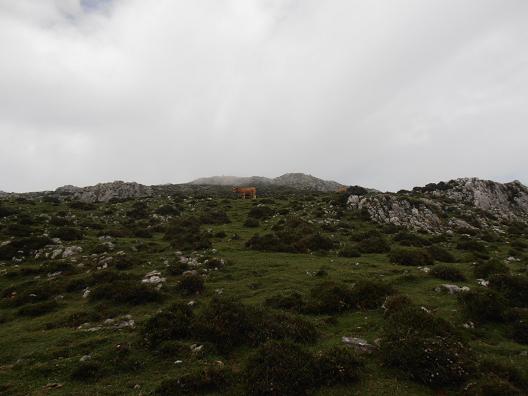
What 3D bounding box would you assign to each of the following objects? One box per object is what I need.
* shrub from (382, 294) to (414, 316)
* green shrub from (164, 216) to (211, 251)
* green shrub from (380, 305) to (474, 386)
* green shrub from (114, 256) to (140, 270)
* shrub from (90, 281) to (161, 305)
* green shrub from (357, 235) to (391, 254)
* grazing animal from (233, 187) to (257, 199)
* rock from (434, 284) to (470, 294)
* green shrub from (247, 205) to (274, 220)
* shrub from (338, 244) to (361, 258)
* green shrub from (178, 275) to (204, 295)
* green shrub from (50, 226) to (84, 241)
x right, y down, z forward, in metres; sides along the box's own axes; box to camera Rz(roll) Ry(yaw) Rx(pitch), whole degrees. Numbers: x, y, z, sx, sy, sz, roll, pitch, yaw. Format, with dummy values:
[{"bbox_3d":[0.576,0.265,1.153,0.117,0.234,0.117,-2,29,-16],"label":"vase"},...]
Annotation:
[{"bbox_3d":[1.735,1.370,4.734,0.394,0.240,0.315,0,-4,0],"label":"shrub"},{"bbox_3d":[-2.263,1.023,10.829,1.361,0.952,1.497,0,-4,0],"label":"green shrub"},{"bbox_3d":[1.457,1.259,3.305,0.786,0.586,0.628,0,-4,0],"label":"green shrub"},{"bbox_3d":[-3.005,1.430,8.059,0.572,0.284,0.486,0,-4,0],"label":"green shrub"},{"bbox_3d":[-2.017,1.348,5.355,0.989,0.273,0.643,0,-4,0],"label":"shrub"},{"bbox_3d":[2.671,1.123,8.951,0.804,0.459,0.643,0,-4,0],"label":"green shrub"},{"bbox_3d":[-2.019,-0.515,38.500,2.450,1.420,0.700,0,-4,0],"label":"grazing animal"},{"bbox_3d":[2.912,1.402,5.663,0.526,0.113,0.342,0,-4,0],"label":"rock"},{"bbox_3d":[-0.159,0.665,16.749,1.277,0.727,1.085,0,-4,0],"label":"green shrub"},{"bbox_3d":[1.950,1.212,8.360,0.492,0.299,0.394,0,-4,0],"label":"shrub"},{"bbox_3d":[-1.235,1.478,6.237,0.443,0.349,0.376,0,-4,0],"label":"green shrub"},{"bbox_3d":[-6.588,1.176,12.274,1.140,0.441,0.969,0,-4,0],"label":"green shrub"}]

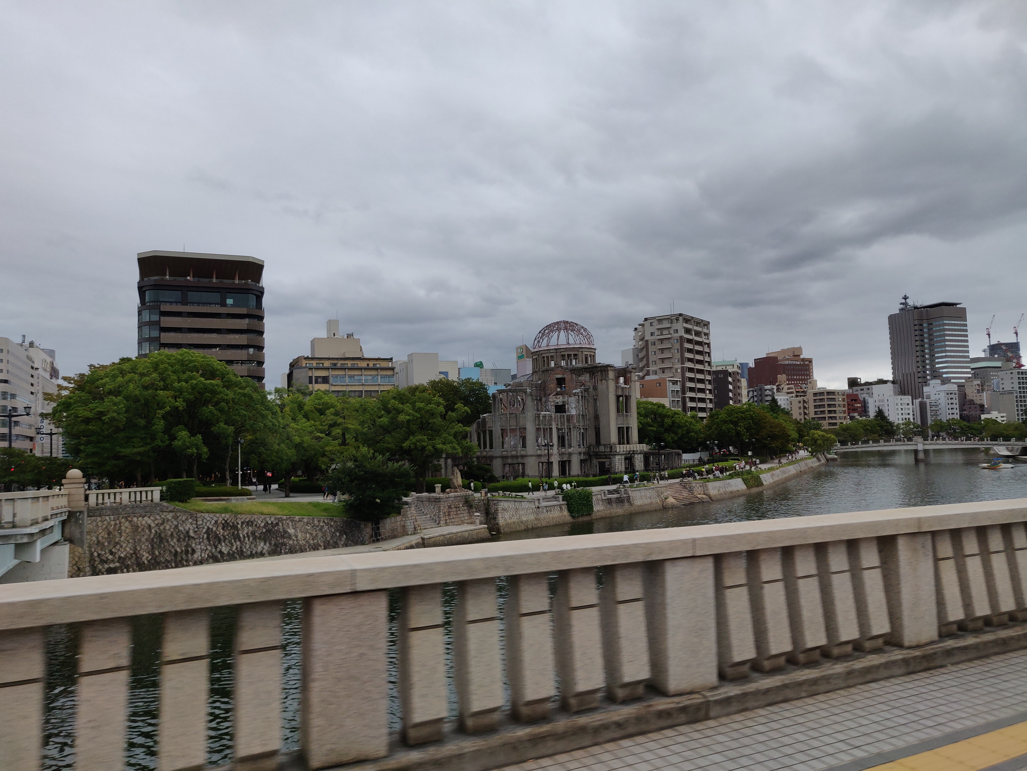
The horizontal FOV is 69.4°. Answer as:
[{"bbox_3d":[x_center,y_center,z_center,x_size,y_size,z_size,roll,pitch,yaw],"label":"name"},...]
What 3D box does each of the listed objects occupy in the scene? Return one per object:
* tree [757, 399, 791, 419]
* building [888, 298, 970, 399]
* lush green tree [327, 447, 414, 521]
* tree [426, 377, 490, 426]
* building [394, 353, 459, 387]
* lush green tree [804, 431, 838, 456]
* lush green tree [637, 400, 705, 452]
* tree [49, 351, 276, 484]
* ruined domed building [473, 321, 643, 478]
[{"bbox_3d":[70.333,11.131,199.535,10.000,15.000,10.000,-4,-5,18],"label":"tree"},{"bbox_3d":[329.384,-11.635,584.518,25.000,99.000,47.000,0,-4,-22],"label":"building"},{"bbox_3d":[-13.039,8.808,68.254,7.700,6.800,7.200,-1,-4,-11],"label":"lush green tree"},{"bbox_3d":[-9.555,7.629,134.837,14.000,18.000,13.000,-3,-4,10],"label":"tree"},{"bbox_3d":[-34.142,8.671,281.020,20.000,39.000,18.000,0,-4,-22],"label":"building"},{"bbox_3d":[82.666,15.385,199.739,7.800,6.800,7.400,-2,-4,0],"label":"lush green tree"},{"bbox_3d":[31.144,9.958,147.992,13.000,13.400,12.500,-2,-4,0],"label":"lush green tree"},{"bbox_3d":[-47.349,4.960,100.045,26.000,18.800,22.000,-1,-5,-20],"label":"tree"},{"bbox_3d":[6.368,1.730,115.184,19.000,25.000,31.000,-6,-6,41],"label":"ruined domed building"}]

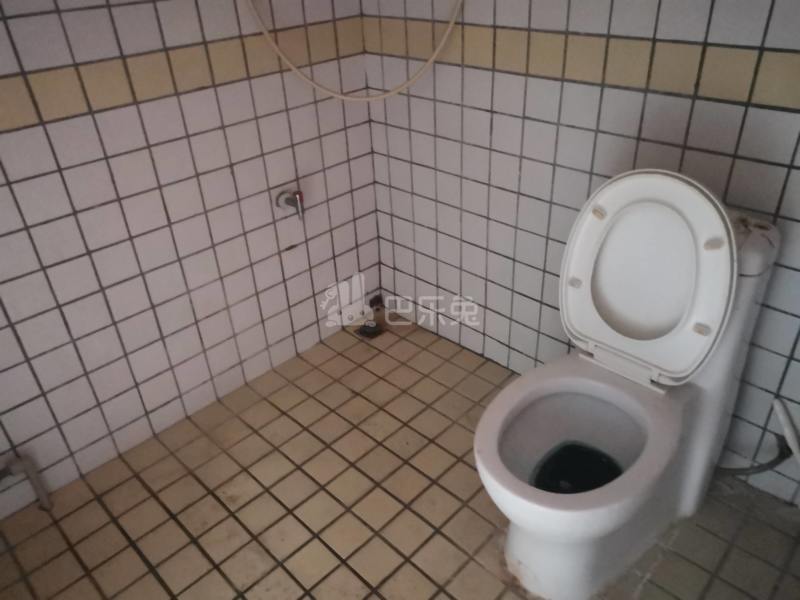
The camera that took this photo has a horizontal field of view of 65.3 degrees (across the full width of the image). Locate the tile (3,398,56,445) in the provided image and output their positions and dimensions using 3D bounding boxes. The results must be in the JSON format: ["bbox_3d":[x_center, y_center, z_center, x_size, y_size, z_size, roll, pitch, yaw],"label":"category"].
[{"bbox_3d":[-0.941,0.307,1.586,0.099,0.099,0.008,-30,40,-36],"label":"tile"}]

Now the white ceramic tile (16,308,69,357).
[{"bbox_3d":[-0.880,0.078,1.537,0.099,0.099,0.008,-30,40,-36],"label":"white ceramic tile"}]

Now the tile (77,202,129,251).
[{"bbox_3d":[-0.721,-0.180,1.519,0.010,0.100,0.100,26,42,38],"label":"tile"}]

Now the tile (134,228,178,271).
[{"bbox_3d":[-0.641,-0.133,1.638,0.010,0.100,0.100,26,42,38],"label":"tile"}]

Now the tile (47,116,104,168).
[{"bbox_3d":[-0.721,-0.351,1.392,0.098,0.098,0.010,-29,40,-35],"label":"tile"}]

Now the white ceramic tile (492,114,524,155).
[{"bbox_3d":[0.294,-0.449,1.688,0.008,0.099,0.099,-30,40,-36],"label":"white ceramic tile"}]

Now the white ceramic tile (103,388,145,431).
[{"bbox_3d":[-0.756,0.298,1.705,0.098,0.098,0.010,-29,40,-35],"label":"white ceramic tile"}]

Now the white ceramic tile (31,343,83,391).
[{"bbox_3d":[-0.840,0.165,1.539,0.098,0.098,0.010,-29,40,-35],"label":"white ceramic tile"}]

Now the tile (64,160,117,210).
[{"bbox_3d":[-0.728,-0.269,1.465,0.010,0.100,0.100,26,42,38],"label":"tile"}]

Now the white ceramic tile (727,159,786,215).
[{"bbox_3d":[0.708,-0.224,1.235,0.010,0.098,0.098,-29,40,-35],"label":"white ceramic tile"}]

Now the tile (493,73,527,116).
[{"bbox_3d":[0.277,-0.517,1.561,0.010,0.098,0.098,-29,40,-35],"label":"tile"}]

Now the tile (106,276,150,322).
[{"bbox_3d":[-0.709,-0.006,1.630,0.010,0.100,0.100,26,42,38],"label":"tile"}]

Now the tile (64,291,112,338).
[{"bbox_3d":[-0.773,0.037,1.546,0.098,0.098,0.010,-29,40,-35],"label":"tile"}]

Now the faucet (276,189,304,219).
[{"bbox_3d":[-0.316,-0.289,1.859,0.072,0.088,0.060,26,42,38],"label":"faucet"}]

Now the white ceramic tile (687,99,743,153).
[{"bbox_3d":[0.647,-0.354,1.279,0.100,0.100,0.010,26,42,38],"label":"white ceramic tile"}]

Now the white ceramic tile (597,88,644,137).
[{"bbox_3d":[0.490,-0.414,1.371,0.010,0.098,0.098,-29,40,-35],"label":"white ceramic tile"}]

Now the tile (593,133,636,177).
[{"bbox_3d":[0.507,-0.337,1.464,0.100,0.100,0.010,26,42,38],"label":"tile"}]

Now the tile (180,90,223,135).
[{"bbox_3d":[-0.509,-0.483,1.596,0.010,0.100,0.100,26,42,38],"label":"tile"}]

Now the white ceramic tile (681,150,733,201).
[{"bbox_3d":[0.654,-0.267,1.335,0.100,0.100,0.010,26,42,38],"label":"white ceramic tile"}]

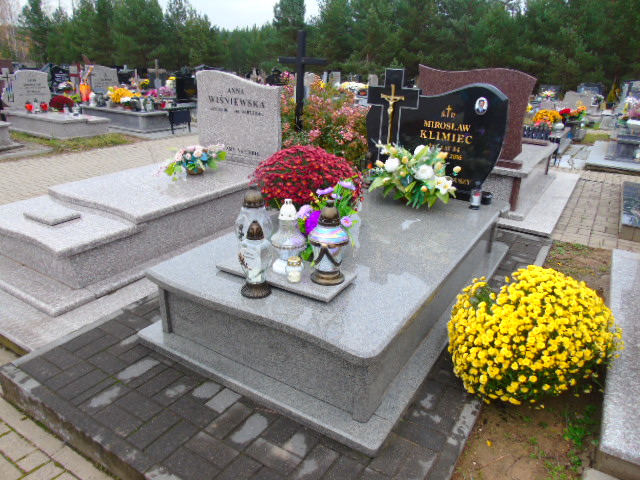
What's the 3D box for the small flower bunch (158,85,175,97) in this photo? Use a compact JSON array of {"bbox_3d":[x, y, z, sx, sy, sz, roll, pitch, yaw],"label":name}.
[{"bbox_3d":[-3.096,-3.005,9.353,0.320,0.280,0.350,15,26,29],"label":"small flower bunch"}]

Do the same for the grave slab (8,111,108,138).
[{"bbox_3d":[-4.805,-2.137,8.389,1.770,0.275,0.920,15,25,28],"label":"grave slab"}]

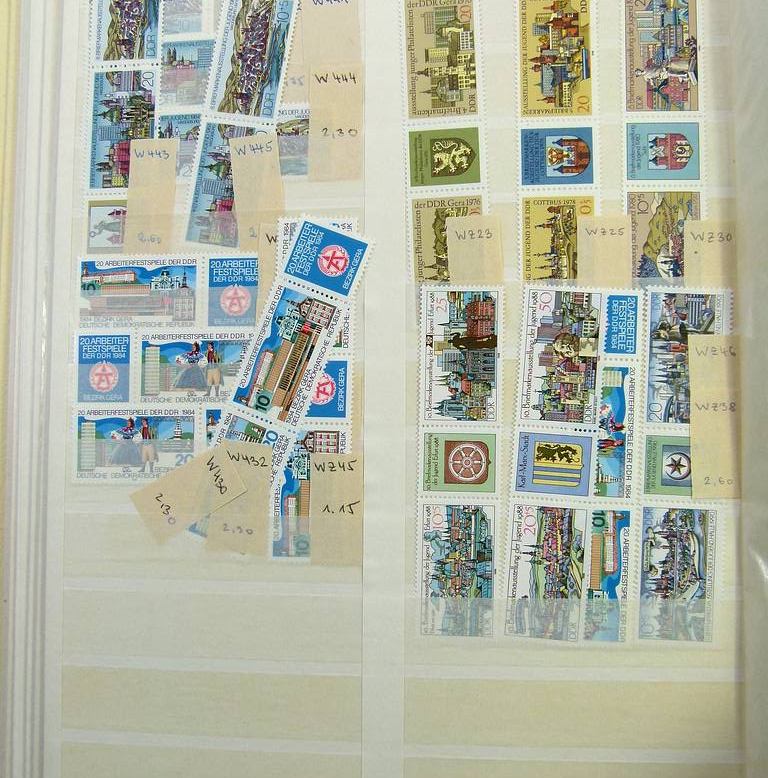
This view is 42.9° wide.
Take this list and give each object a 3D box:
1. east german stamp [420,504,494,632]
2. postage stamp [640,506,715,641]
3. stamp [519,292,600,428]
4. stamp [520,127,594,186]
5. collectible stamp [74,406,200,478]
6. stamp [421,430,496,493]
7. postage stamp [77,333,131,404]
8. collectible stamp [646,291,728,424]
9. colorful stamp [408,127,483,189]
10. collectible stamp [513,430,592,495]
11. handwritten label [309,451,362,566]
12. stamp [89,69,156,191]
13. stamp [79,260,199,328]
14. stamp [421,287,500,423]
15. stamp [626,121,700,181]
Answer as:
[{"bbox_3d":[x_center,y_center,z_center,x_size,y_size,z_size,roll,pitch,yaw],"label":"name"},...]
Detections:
[{"bbox_3d":[0.022,0.055,0.296,0.024,0.001,0.042,0,86,5],"label":"east german stamp"},{"bbox_3d":[0.088,0.055,0.292,0.024,0.001,0.042,1,86,4],"label":"postage stamp"},{"bbox_3d":[0.054,-0.010,0.298,0.025,0.001,0.043,5,86,5],"label":"stamp"},{"bbox_3d":[0.054,-0.072,0.303,0.024,0.001,0.019,0,86,4],"label":"stamp"},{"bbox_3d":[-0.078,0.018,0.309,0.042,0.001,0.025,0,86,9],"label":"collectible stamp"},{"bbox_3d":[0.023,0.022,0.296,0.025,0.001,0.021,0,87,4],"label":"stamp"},{"bbox_3d":[-0.094,-0.007,0.329,0.019,0.001,0.024,-1,87,11],"label":"postage stamp"},{"bbox_3d":[0.092,-0.009,0.297,0.025,0.001,0.042,2,86,4],"label":"collectible stamp"},{"bbox_3d":[0.019,-0.072,0.305,0.024,0.001,0.019,-1,86,5],"label":"colorful stamp"},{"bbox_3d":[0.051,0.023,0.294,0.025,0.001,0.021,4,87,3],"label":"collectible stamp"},{"bbox_3d":[-0.015,0.037,0.305,0.017,0.001,0.035,0,86,8],"label":"handwritten label"},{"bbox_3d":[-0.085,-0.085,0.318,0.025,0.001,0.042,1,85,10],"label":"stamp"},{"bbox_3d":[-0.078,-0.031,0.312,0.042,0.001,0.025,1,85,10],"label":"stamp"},{"bbox_3d":[0.024,-0.010,0.300,0.025,0.001,0.043,1,86,5],"label":"stamp"},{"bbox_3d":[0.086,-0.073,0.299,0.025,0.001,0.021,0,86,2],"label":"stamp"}]

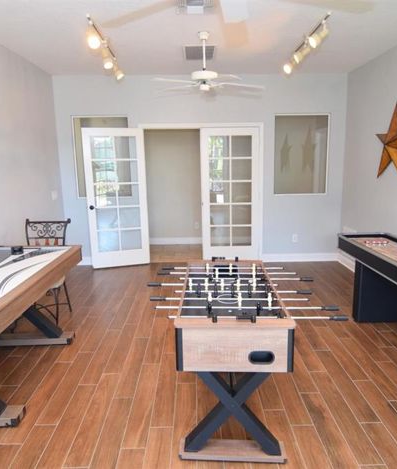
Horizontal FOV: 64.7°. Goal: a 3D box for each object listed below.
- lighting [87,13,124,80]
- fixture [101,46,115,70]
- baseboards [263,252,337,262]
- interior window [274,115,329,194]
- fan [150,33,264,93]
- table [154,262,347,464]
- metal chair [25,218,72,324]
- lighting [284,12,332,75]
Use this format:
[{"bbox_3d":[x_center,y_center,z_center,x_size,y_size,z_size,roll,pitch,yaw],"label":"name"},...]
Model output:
[{"bbox_3d":[-0.924,-1.841,3.156,0.160,0.250,1.080,-1,12,0],"label":"lighting"},{"bbox_3d":[-0.908,-1.759,3.130,0.125,0.215,0.150,-4,13,-14],"label":"fixture"},{"bbox_3d":[1.633,0.375,5.029,1.270,0.135,0.020,-1,12,0],"label":"baseboards"},{"bbox_3d":[1.534,-1.191,4.722,0.820,1.180,0.080,-1,12,0],"label":"interior window"},{"bbox_3d":[0.059,-1.709,3.105,1.270,0.530,1.270,-1,12,0],"label":"fan"},{"bbox_3d":[0.209,0.702,2.104,1.030,0.830,1.070,-1,13,2],"label":"table"},{"bbox_3d":[-1.612,0.382,3.251,0.470,1.040,0.480,-3,13,-6],"label":"metal chair"},{"bbox_3d":[1.070,-1.889,3.169,0.210,0.250,1.050,-1,12,0],"label":"lighting"}]

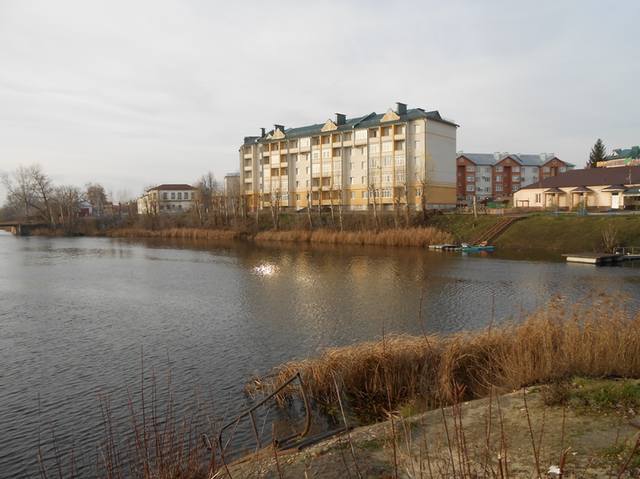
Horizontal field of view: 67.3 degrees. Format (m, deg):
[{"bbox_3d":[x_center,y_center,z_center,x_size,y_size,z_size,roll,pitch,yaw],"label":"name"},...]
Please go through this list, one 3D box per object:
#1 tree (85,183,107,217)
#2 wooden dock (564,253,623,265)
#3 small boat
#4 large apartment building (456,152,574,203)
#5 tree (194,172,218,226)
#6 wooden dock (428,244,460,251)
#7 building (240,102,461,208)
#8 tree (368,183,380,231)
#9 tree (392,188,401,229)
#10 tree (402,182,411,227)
[{"bbox_3d":[-61.699,-11.000,132.000,6.100,9.340,6.100,-1,4,0],"label":"tree"},{"bbox_3d":[25.700,1.681,45.700,5.000,0.550,3.300,-4,5,-41],"label":"wooden dock"},{"bbox_3d":[18.751,0.875,57.000,4.000,0.950,1.500,-2,4,-22],"label":"small boat"},{"bbox_3d":[58.000,-18.828,153.000,40.000,17.600,14.000,-1,4,-5],"label":"large apartment building"},{"bbox_3d":[-21.268,-7.499,90.000,4.600,10.120,4.600,-1,4,0],"label":"tree"},{"bbox_3d":[15.428,0.918,60.000,3.700,0.500,2.000,-1,4,-9],"label":"wooden dock"},{"bbox_3d":[3.900,-16.804,109.000,53.000,20.500,13.500,3,5,42],"label":"building"},{"bbox_3d":[8.283,-5.016,73.000,1.900,7.300,1.900,-1,4,0],"label":"tree"},{"bbox_3d":[11.707,-4.744,73.500,1.350,6.120,1.350,-1,4,0],"label":"tree"},{"bbox_3d":[13.507,-5.466,75.000,1.400,6.870,1.400,-1,4,0],"label":"tree"}]

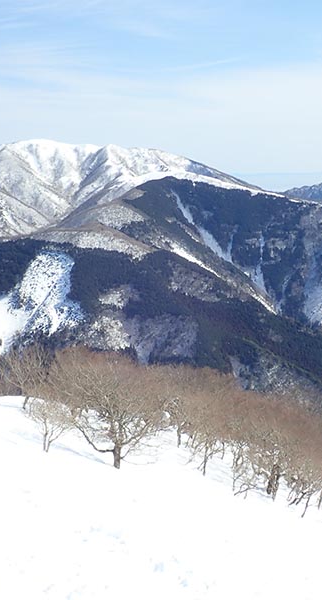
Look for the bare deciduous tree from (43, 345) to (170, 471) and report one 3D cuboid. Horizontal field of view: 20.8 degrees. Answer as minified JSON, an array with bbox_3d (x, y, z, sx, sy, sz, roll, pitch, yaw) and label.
[{"bbox_3d":[-3.000,6.000,47.500,6.600,6.400,6.200,0,9,0],"label":"bare deciduous tree"}]

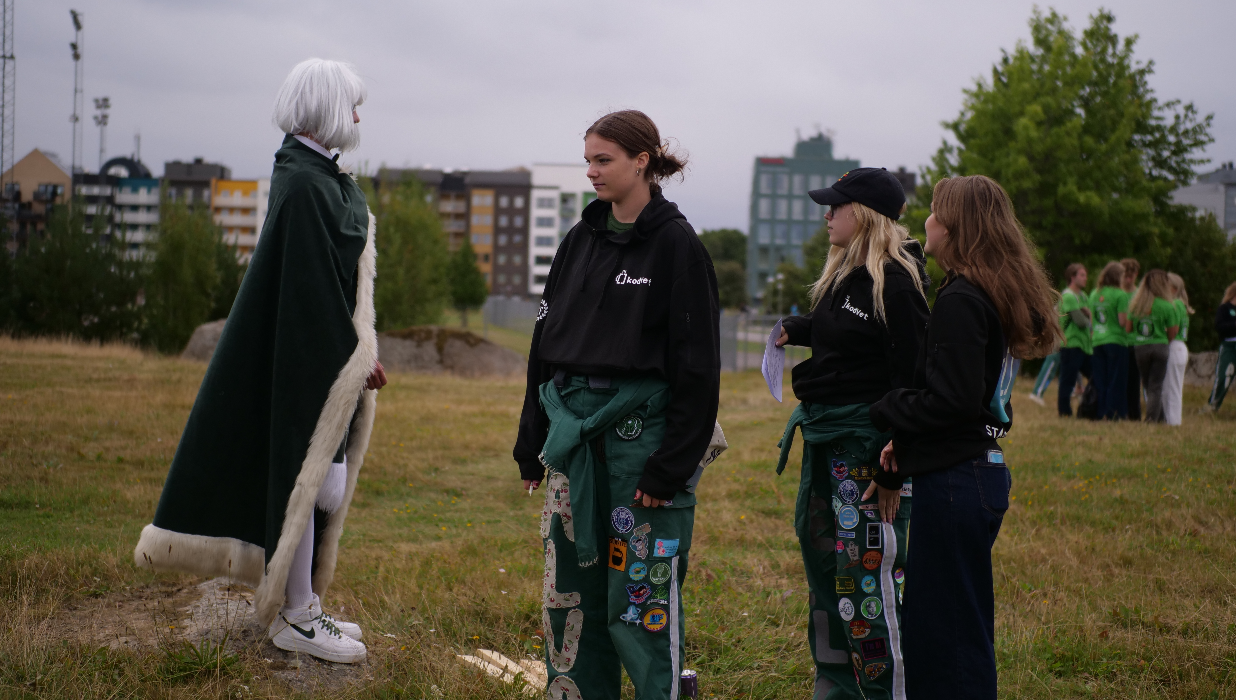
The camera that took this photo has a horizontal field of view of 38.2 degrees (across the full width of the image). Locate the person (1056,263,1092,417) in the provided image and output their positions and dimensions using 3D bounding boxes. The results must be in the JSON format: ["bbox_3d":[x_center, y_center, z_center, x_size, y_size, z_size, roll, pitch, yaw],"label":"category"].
[{"bbox_3d":[5.024,-0.117,19.700,0.420,1.710,0.480,2,2,17],"label":"person"}]

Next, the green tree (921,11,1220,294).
[{"bbox_3d":[10.826,-3.896,43.000,6.900,8.600,6.600,2,2,14],"label":"green tree"}]

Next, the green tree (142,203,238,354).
[{"bbox_3d":[-9.334,-1.614,39.000,2.200,3.400,2.100,1,1,0],"label":"green tree"}]

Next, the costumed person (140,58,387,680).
[{"bbox_3d":[-1.085,0.034,5.400,0.720,1.820,0.620,1,2,13],"label":"costumed person"}]

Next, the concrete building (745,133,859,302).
[{"bbox_3d":[26.619,-19.113,257.000,14.800,24.000,15.000,2,2,2],"label":"concrete building"}]

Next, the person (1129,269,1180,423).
[{"bbox_3d":[5.708,-0.036,19.000,0.500,1.650,0.350,2,2,25],"label":"person"}]

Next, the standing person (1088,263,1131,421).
[{"bbox_3d":[5.291,-0.099,19.200,0.460,1.710,0.330,3,2,34],"label":"standing person"}]

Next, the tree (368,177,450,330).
[{"bbox_3d":[-4.963,-2.215,42.000,2.100,3.800,2.100,1,2,-6],"label":"tree"}]

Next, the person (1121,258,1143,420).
[{"bbox_3d":[5.721,-0.124,19.900,0.480,1.790,0.360,1,1,3],"label":"person"}]

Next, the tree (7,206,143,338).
[{"bbox_3d":[-13.059,-1.826,43.000,3.100,3.400,2.900,1,1,0],"label":"tree"}]

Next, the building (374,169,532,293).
[{"bbox_3d":[-25.157,-18.242,272.000,23.500,19.300,13.000,2,2,-2],"label":"building"}]

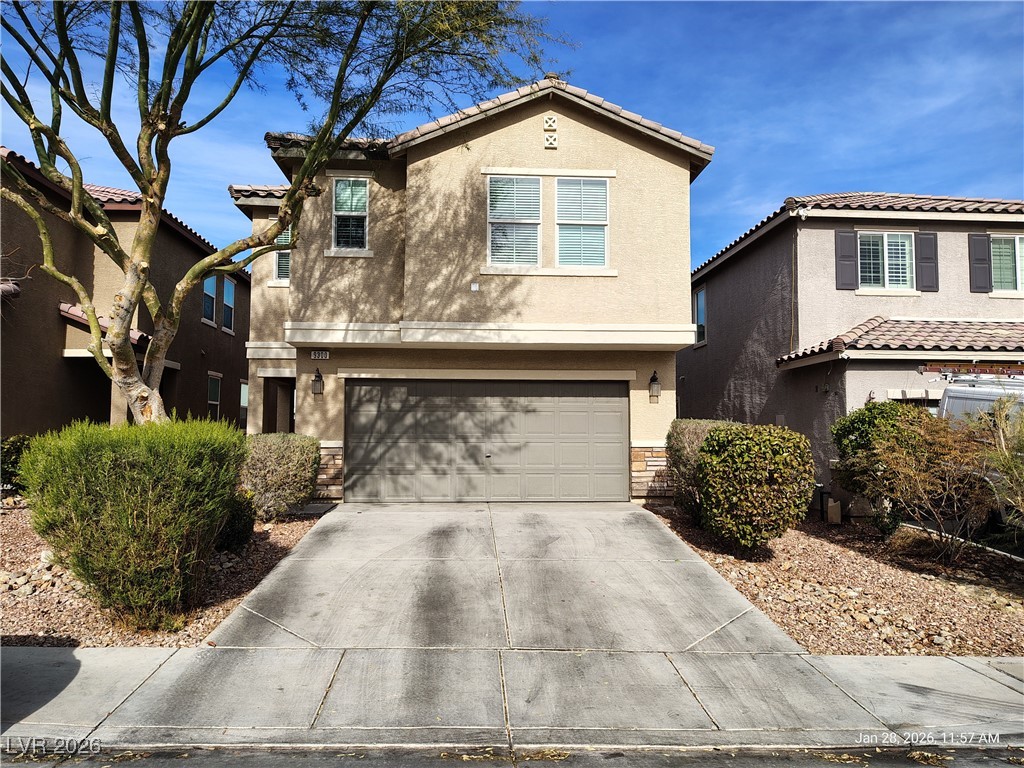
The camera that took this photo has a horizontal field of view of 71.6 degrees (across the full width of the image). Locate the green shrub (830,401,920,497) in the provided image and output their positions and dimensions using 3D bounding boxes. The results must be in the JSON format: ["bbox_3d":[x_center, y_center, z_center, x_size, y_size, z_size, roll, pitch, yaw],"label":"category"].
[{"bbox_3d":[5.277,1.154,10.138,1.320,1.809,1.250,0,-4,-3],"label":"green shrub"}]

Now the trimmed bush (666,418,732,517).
[{"bbox_3d":[3.065,1.333,11.144,1.300,1.518,1.250,0,-4,-3],"label":"trimmed bush"}]

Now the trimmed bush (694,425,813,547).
[{"bbox_3d":[3.182,1.337,9.192,1.480,1.597,1.400,0,-4,-3],"label":"trimmed bush"}]

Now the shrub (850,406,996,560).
[{"bbox_3d":[5.132,1.243,8.817,1.680,1.877,1.550,0,-4,-3],"label":"shrub"}]

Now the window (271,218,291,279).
[{"bbox_3d":[-4.473,-2.676,14.222,0.570,1.188,0.100,0,-4,-3],"label":"window"}]

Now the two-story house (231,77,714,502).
[{"bbox_3d":[-1.427,-1.081,17.161,8.630,6.920,12.300,0,-4,-3],"label":"two-story house"}]

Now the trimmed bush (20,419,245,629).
[{"bbox_3d":[-3.619,1.258,6.719,1.920,1.804,1.800,0,-4,-3],"label":"trimmed bush"}]

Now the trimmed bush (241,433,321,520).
[{"bbox_3d":[-3.533,1.396,10.782,1.220,1.285,1.180,0,-4,-3],"label":"trimmed bush"}]

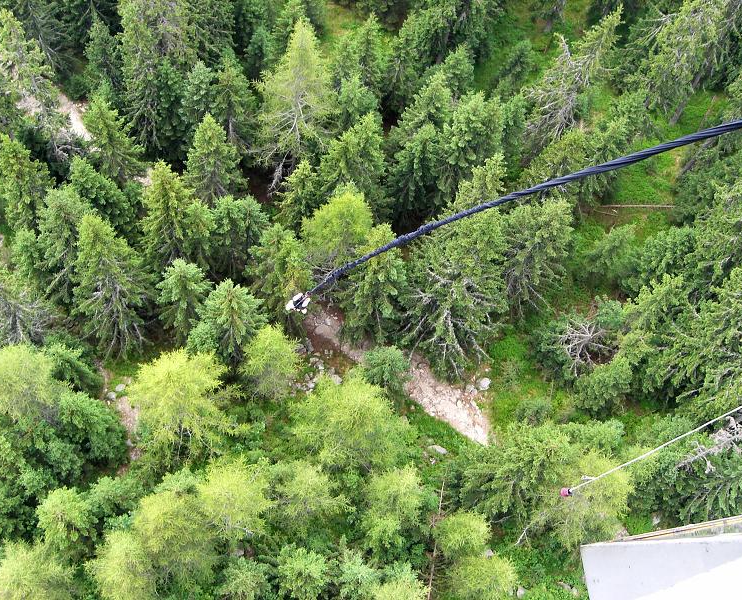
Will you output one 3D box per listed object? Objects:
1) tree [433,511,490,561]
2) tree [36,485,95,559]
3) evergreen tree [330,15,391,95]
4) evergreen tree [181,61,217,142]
[{"bbox_3d":[5.520,13.120,50.100,3.100,4.880,3.100,0,58,-7],"label":"tree"},{"bbox_3d":[-17.434,12.641,50.117,3.340,9.890,3.340,14,61,0],"label":"tree"},{"bbox_3d":[-0.460,-18.340,66.830,4.220,8.660,4.220,0,58,-7],"label":"evergreen tree"},{"bbox_3d":[-15.770,-16.800,78.280,4.120,12.880,4.120,2,59,-3],"label":"evergreen tree"}]

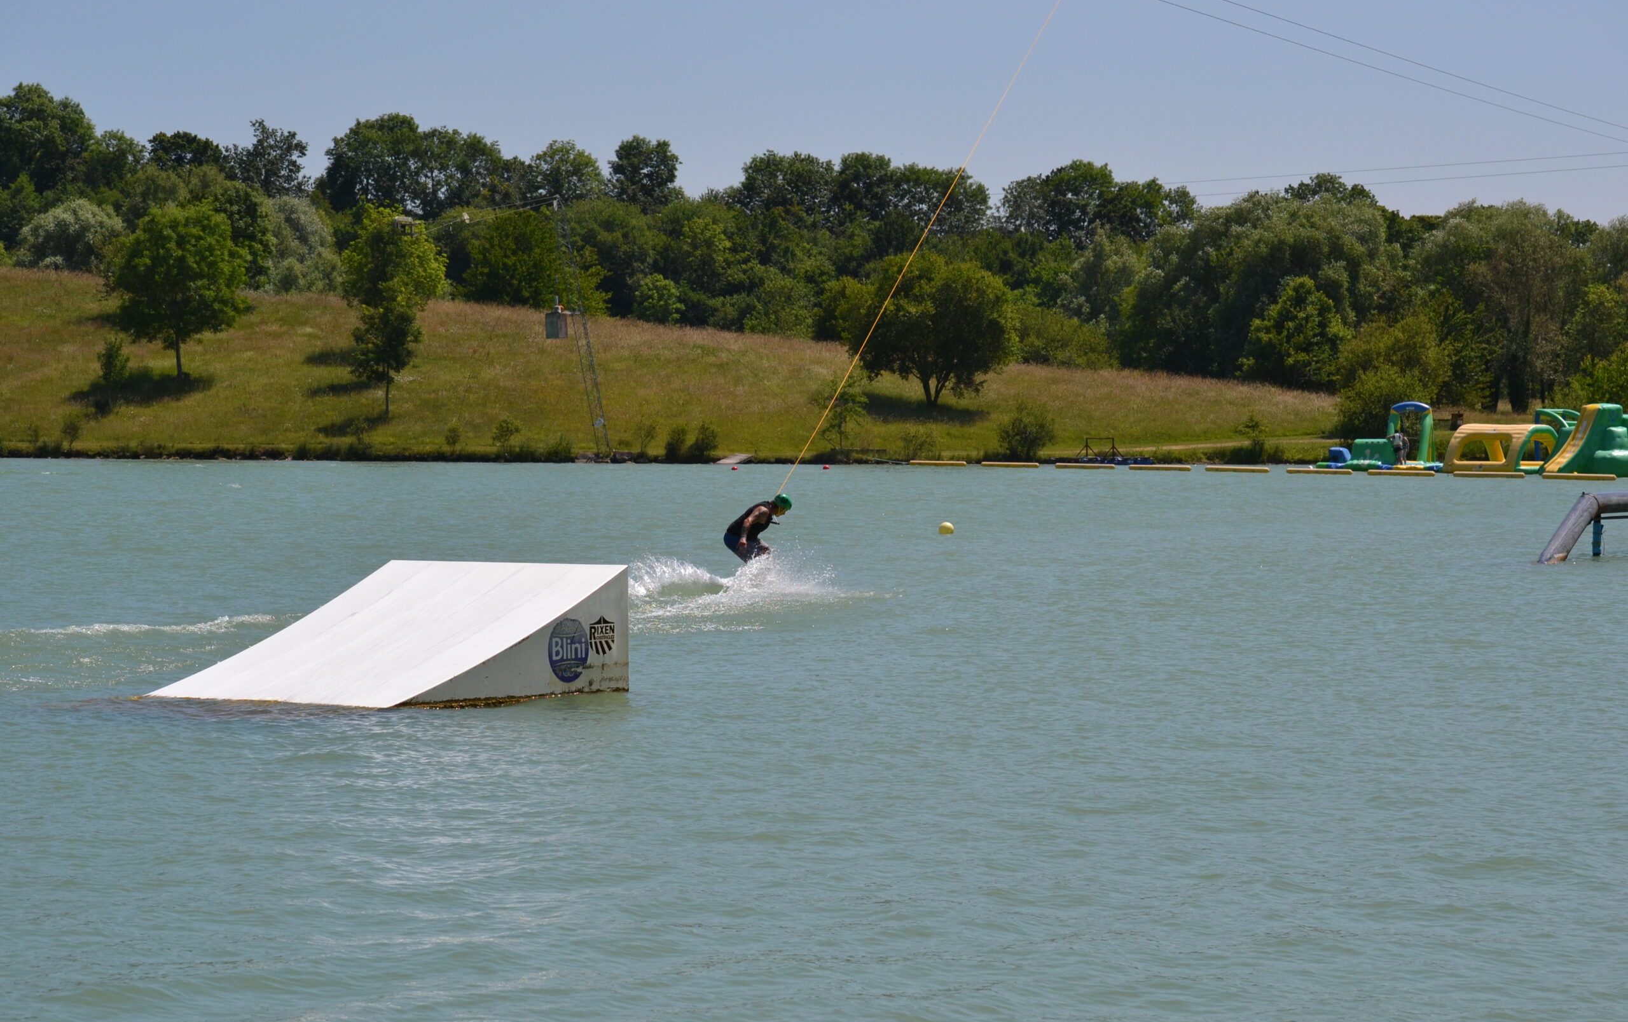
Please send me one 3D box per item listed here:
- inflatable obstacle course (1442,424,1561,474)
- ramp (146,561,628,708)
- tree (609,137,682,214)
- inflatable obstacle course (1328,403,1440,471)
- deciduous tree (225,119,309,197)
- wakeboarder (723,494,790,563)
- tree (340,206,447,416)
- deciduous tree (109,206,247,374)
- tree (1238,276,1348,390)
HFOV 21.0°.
[{"bbox_3d":[32.130,-2.910,205.000,4.300,2.300,3.000,1,1,41],"label":"inflatable obstacle course"},{"bbox_3d":[-3.439,0.993,35.552,2.600,1.080,2.850,1,1,38],"label":"ramp"},{"bbox_3d":[-14.130,-27.127,365.000,6.000,8.500,6.000,0,1,0],"label":"tree"},{"bbox_3d":[26.791,-3.522,206.000,4.800,3.250,2.500,1,1,41],"label":"inflatable obstacle course"},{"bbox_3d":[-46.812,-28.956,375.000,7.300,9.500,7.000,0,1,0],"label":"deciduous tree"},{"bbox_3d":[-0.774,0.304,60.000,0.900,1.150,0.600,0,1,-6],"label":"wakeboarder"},{"bbox_3d":[-26.146,-12.373,272.000,6.700,13.000,6.500,0,1,0],"label":"tree"},{"bbox_3d":[-41.135,-14.318,284.000,8.900,11.200,8.500,0,1,0],"label":"deciduous tree"},{"bbox_3d":[29.259,-10.832,268.000,6.700,7.000,6.200,0,1,0],"label":"tree"}]

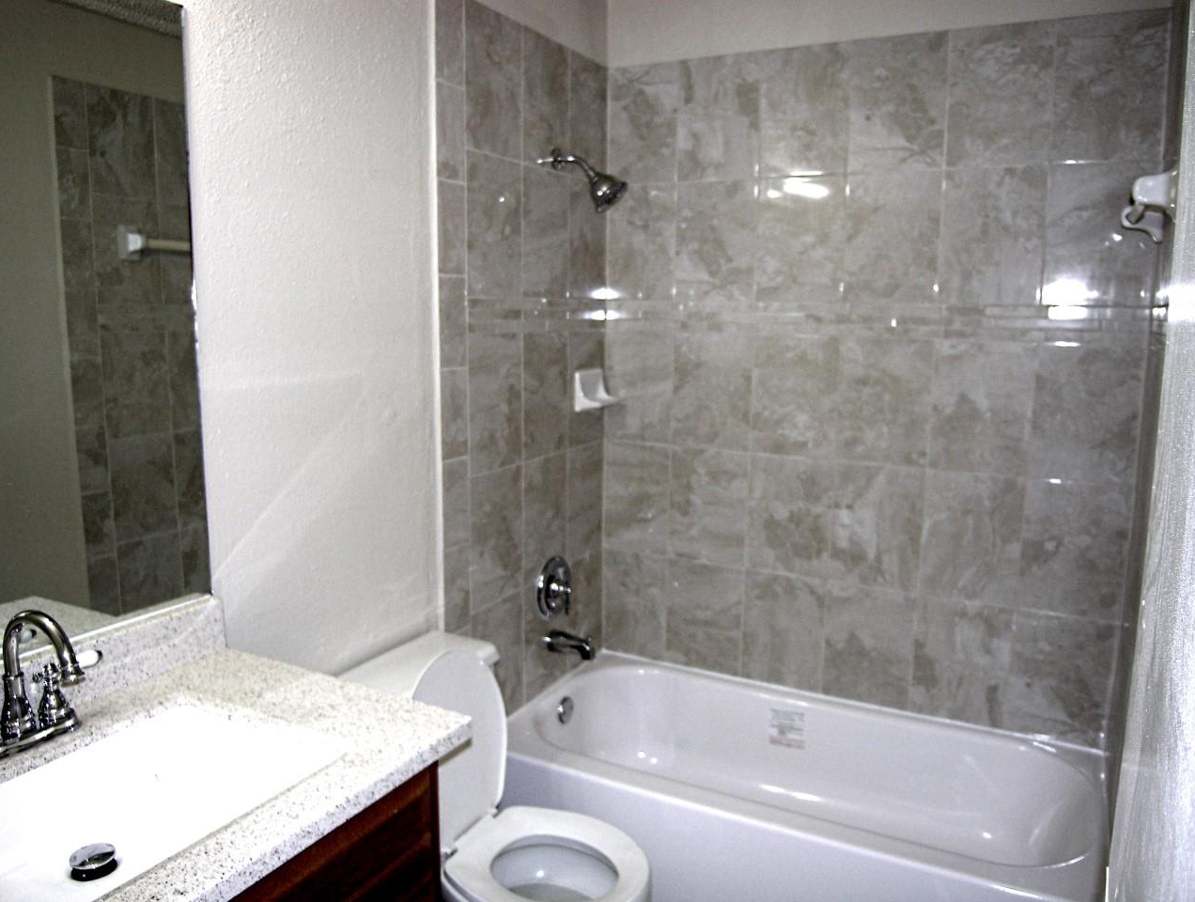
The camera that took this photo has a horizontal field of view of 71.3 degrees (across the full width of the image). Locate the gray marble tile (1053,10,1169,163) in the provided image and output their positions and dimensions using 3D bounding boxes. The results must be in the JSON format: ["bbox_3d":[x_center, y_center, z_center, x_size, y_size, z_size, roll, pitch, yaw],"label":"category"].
[{"bbox_3d":[1.234,-0.876,2.016,0.250,0.350,0.010,5,10,27],"label":"gray marble tile"}]

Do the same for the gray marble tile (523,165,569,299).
[{"bbox_3d":[-0.148,-0.597,2.313,0.015,0.353,0.242,5,10,28],"label":"gray marble tile"}]

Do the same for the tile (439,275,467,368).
[{"bbox_3d":[-0.346,-0.307,1.986,0.010,0.216,0.100,5,10,28],"label":"tile"}]

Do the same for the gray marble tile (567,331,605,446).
[{"bbox_3d":[-0.034,-0.193,2.596,0.010,0.349,0.229,5,10,28],"label":"gray marble tile"}]

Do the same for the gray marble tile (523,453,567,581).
[{"bbox_3d":[-0.151,0.193,2.443,0.010,0.355,0.246,5,10,28],"label":"gray marble tile"}]

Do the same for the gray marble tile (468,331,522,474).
[{"bbox_3d":[-0.266,-0.127,2.170,0.010,0.349,0.242,5,10,28],"label":"gray marble tile"}]

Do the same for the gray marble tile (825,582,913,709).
[{"bbox_3d":[0.793,0.572,2.470,0.254,0.356,0.010,5,10,27],"label":"gray marble tile"}]

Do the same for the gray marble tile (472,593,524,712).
[{"bbox_3d":[-0.276,0.589,2.312,0.010,0.356,0.254,5,10,27],"label":"gray marble tile"}]

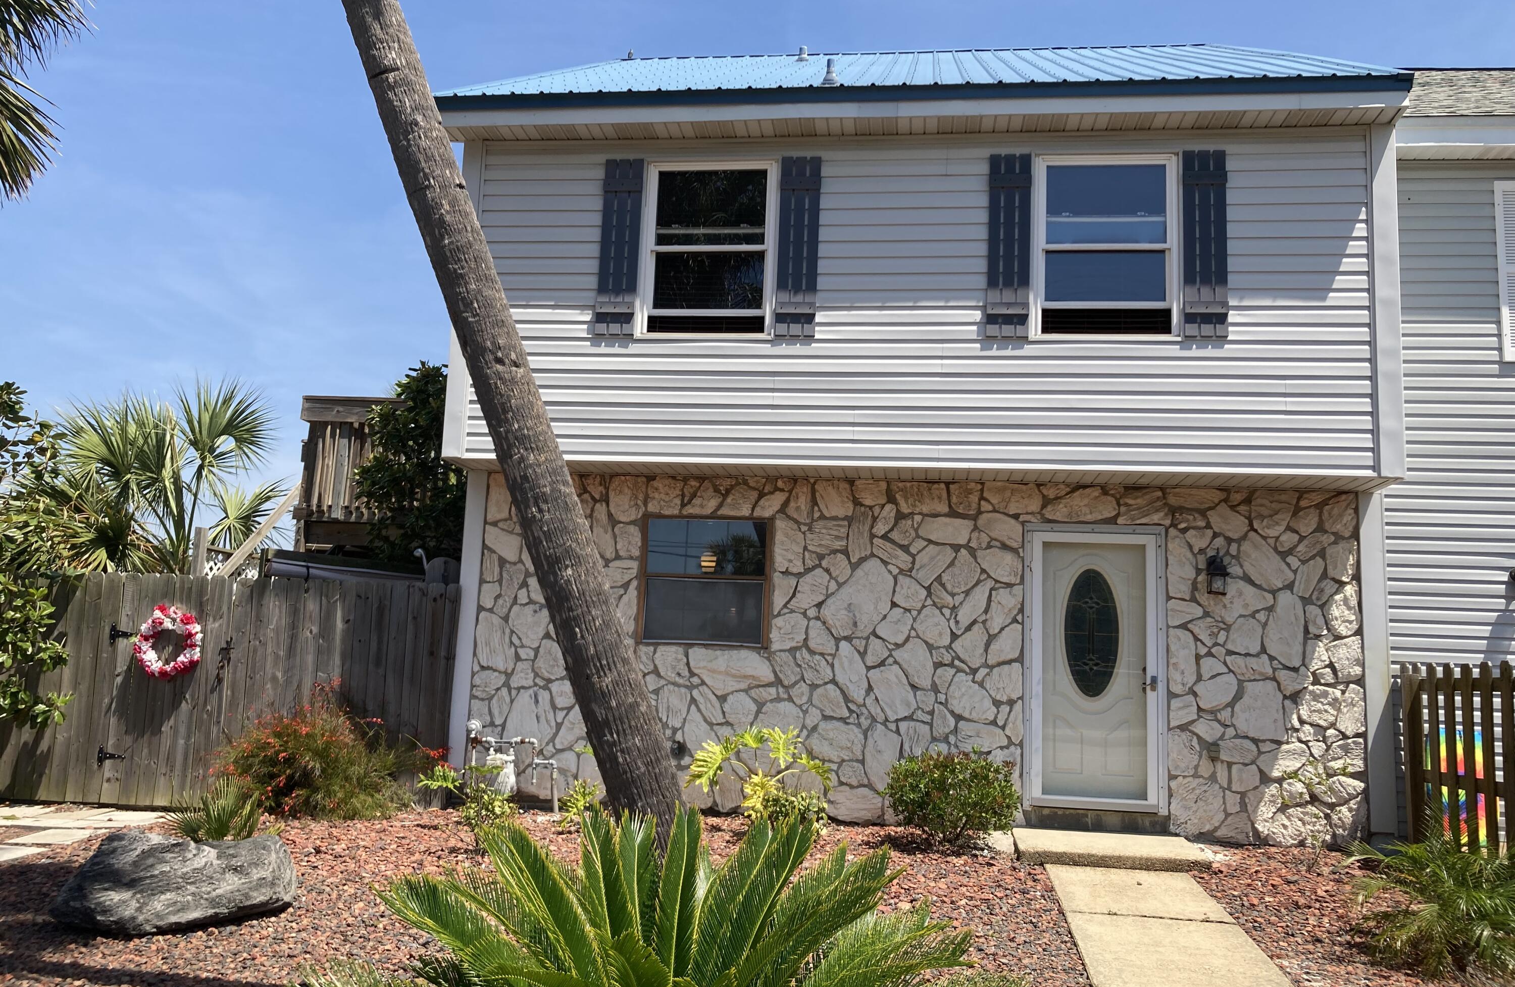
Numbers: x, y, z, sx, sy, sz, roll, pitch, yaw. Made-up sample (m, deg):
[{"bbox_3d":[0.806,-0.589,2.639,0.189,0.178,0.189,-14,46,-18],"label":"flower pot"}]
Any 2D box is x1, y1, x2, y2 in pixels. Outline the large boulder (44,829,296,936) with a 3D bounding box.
[{"bbox_3d":[-3.002,1.924,6.206,1.080,0.410,0.700,7,-10,-32],"label":"large boulder"}]

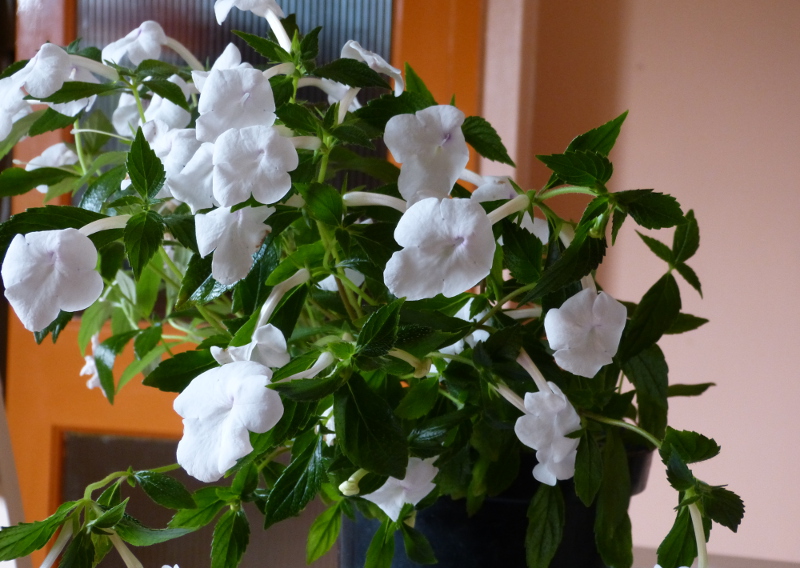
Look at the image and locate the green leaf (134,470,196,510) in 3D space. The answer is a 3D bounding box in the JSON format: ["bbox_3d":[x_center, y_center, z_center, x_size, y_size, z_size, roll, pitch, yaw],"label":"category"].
[{"bbox_3d":[-0.110,0.098,0.609,0.036,0.008,0.018,27,47,11],"label":"green leaf"}]

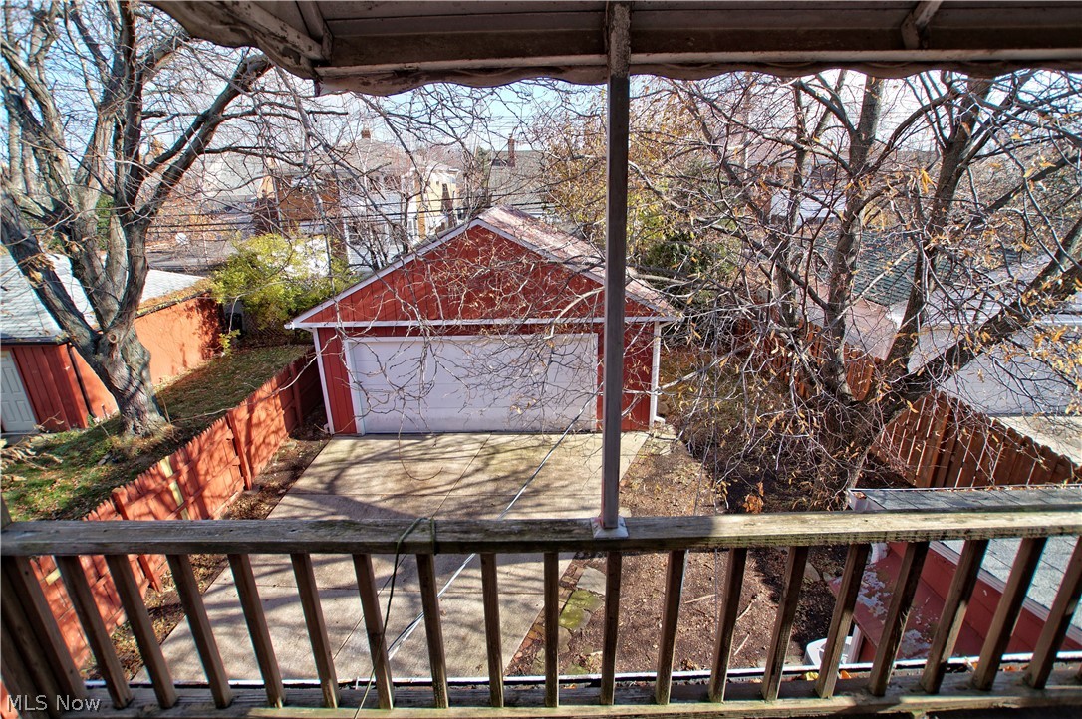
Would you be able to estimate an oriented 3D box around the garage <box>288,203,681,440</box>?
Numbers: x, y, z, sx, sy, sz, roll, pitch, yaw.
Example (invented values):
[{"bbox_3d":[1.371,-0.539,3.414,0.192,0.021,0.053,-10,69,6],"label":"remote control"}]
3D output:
[{"bbox_3d":[-1.065,-1.591,12.414,7.550,4.430,6.400,-1,20,1],"label":"garage"}]

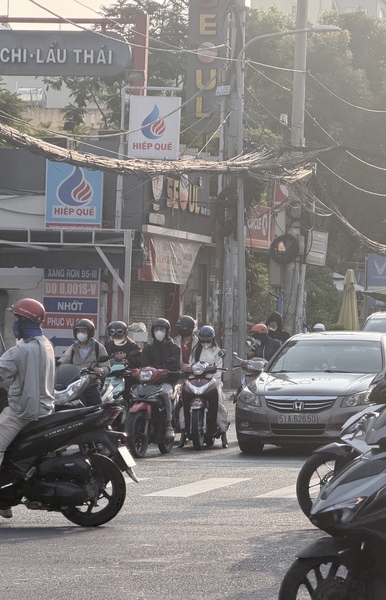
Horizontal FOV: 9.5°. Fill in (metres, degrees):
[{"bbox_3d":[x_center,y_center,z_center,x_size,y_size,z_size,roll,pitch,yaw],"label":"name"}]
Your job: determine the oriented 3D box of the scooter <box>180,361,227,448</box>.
[{"bbox_3d":[0.145,1.297,28.900,0.680,1.090,1.900,0,-1,6],"label":"scooter"}]

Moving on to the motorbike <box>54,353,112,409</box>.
[{"bbox_3d":[-1.110,1.226,25.800,0.700,1.110,1.900,0,-1,29],"label":"motorbike"}]

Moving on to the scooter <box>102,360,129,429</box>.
[{"bbox_3d":[-0.960,1.320,28.800,0.700,1.100,1.880,0,-1,-3],"label":"scooter"}]

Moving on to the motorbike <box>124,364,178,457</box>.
[{"bbox_3d":[-0.400,1.267,27.000,0.690,1.070,1.900,0,-1,16],"label":"motorbike"}]

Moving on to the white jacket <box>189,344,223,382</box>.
[{"bbox_3d":[0.160,0.820,29.000,0.460,0.510,0.380,0,-1,6],"label":"white jacket"}]

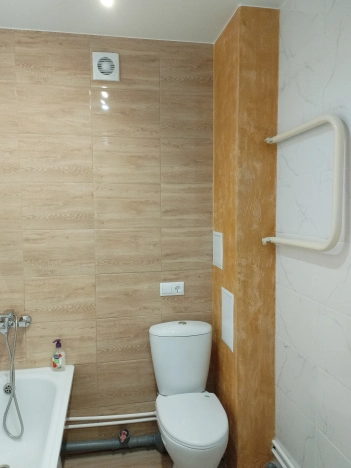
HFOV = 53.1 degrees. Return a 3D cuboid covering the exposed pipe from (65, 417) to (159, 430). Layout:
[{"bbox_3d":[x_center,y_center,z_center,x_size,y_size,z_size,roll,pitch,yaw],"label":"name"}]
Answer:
[{"bbox_3d":[-0.393,1.166,2.168,0.589,0.024,0.024,-1,4,-10],"label":"exposed pipe"}]

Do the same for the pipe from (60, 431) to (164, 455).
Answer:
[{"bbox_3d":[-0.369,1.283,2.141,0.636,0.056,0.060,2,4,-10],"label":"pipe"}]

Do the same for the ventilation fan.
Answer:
[{"bbox_3d":[-0.399,-0.964,2.022,0.149,0.150,0.033,-1,4,-12],"label":"ventilation fan"}]

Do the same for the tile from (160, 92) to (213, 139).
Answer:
[{"bbox_3d":[0.070,-0.723,2.154,0.329,0.273,0.015,-1,4,-10],"label":"tile"}]

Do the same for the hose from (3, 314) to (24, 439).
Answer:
[{"bbox_3d":[-0.870,0.769,1.890,0.105,0.650,0.105,-1,4,-12],"label":"hose"}]

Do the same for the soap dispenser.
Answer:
[{"bbox_3d":[-0.676,0.705,2.034,0.074,0.188,0.050,1,4,16],"label":"soap dispenser"}]

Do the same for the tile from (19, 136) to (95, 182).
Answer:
[{"bbox_3d":[-0.685,-0.433,2.035,0.401,0.273,0.015,-1,4,-10],"label":"tile"}]

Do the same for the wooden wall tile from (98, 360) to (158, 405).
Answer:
[{"bbox_3d":[-0.281,0.929,2.214,0.401,0.273,0.015,-1,4,-10],"label":"wooden wall tile"}]

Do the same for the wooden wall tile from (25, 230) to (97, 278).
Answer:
[{"bbox_3d":[-0.678,0.112,2.067,0.400,0.270,0.014,-1,4,-10],"label":"wooden wall tile"}]

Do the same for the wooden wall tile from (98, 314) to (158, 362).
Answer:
[{"bbox_3d":[-0.278,0.648,2.171,0.400,0.270,0.014,-1,4,-10],"label":"wooden wall tile"}]

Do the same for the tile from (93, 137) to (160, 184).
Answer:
[{"bbox_3d":[-0.286,-0.438,2.096,0.400,0.270,0.014,-1,4,-10],"label":"tile"}]

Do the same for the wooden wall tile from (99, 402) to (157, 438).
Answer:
[{"bbox_3d":[-0.280,1.195,2.235,0.401,0.257,0.015,-1,4,-10],"label":"wooden wall tile"}]

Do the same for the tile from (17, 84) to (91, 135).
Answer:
[{"bbox_3d":[-0.687,-0.708,2.014,0.401,0.273,0.015,-1,4,-10],"label":"tile"}]

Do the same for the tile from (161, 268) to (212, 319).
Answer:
[{"bbox_3d":[0.076,0.370,2.212,0.320,0.270,0.014,-1,4,-10],"label":"tile"}]

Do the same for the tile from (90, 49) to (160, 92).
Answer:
[{"bbox_3d":[-0.293,-0.973,2.067,0.401,0.240,0.015,-1,4,-10],"label":"tile"}]

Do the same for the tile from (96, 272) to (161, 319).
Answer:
[{"bbox_3d":[-0.284,0.381,2.172,0.401,0.273,0.015,-1,4,-10],"label":"tile"}]

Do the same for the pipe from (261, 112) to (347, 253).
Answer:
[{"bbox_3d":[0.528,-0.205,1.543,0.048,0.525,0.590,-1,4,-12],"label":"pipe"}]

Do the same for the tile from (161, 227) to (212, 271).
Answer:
[{"bbox_3d":[0.077,0.097,2.213,0.335,0.272,0.009,-1,4,-12],"label":"tile"}]

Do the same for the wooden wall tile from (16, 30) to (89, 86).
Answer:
[{"bbox_3d":[-0.685,-0.980,1.981,0.402,0.288,0.009,-1,4,-12],"label":"wooden wall tile"}]

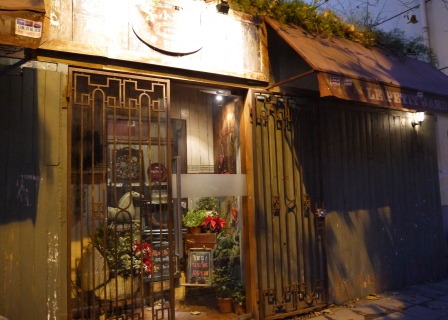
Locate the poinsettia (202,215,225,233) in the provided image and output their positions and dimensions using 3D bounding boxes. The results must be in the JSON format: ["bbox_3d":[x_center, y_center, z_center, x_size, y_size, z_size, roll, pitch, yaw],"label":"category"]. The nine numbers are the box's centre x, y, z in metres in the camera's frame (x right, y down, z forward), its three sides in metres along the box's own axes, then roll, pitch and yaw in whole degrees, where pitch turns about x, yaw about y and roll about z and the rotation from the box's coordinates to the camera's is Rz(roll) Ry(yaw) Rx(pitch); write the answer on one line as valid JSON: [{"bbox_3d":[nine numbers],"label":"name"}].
[{"bbox_3d":[-0.136,0.824,4.700,0.310,0.240,0.280,1,-5,-29],"label":"poinsettia"}]

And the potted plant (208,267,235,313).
[{"bbox_3d":[-0.023,1.508,4.220,0.290,0.510,0.280,-1,-5,0],"label":"potted plant"}]

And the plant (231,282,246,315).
[{"bbox_3d":[0.184,1.588,4.170,0.190,0.360,0.190,-1,-5,0],"label":"plant"}]

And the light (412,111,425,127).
[{"bbox_3d":[2.902,-0.634,5.408,0.140,0.290,0.210,1,-5,-29],"label":"light"}]

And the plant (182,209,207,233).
[{"bbox_3d":[-0.387,0.793,4.750,0.290,0.300,0.270,-1,-5,0],"label":"plant"}]

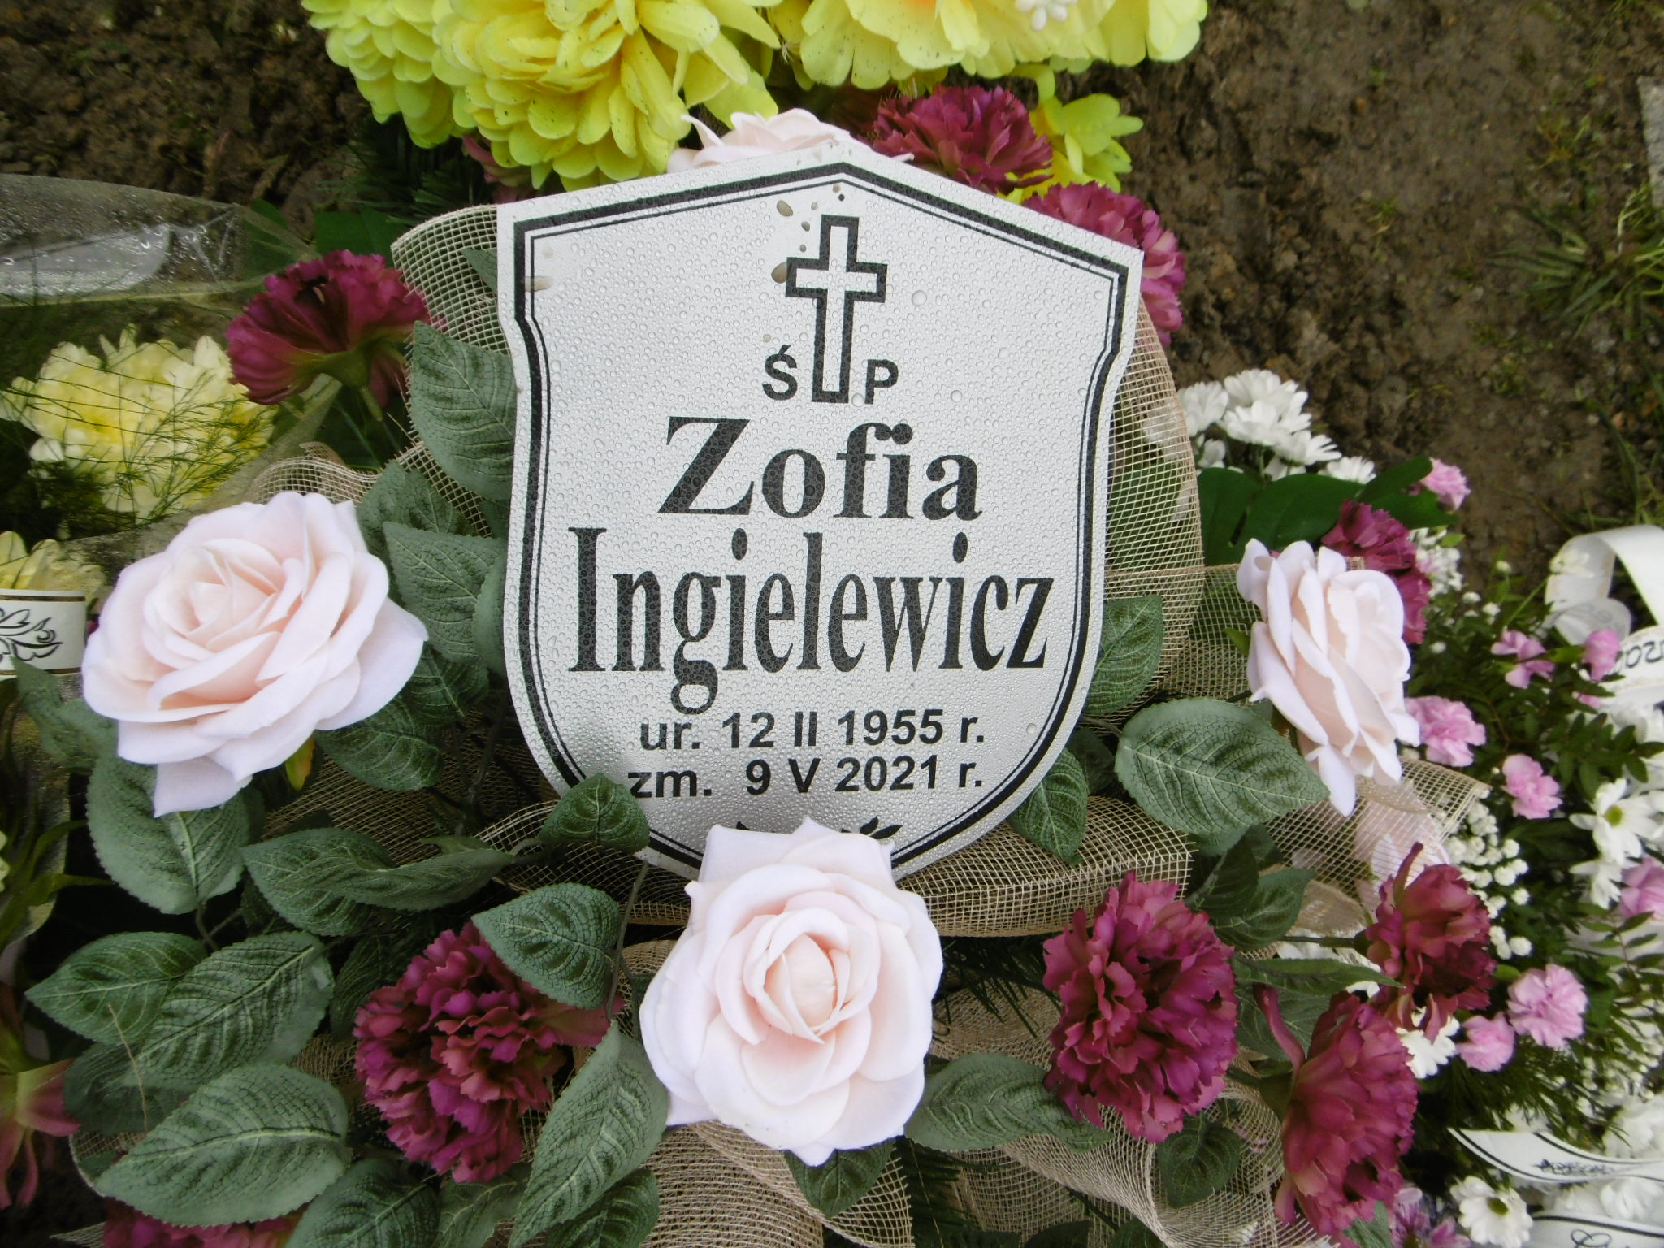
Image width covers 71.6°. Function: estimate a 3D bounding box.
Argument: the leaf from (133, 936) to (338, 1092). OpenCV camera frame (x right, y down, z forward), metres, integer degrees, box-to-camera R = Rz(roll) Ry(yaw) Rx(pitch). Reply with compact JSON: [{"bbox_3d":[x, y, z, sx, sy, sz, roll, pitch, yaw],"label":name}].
[{"bbox_3d":[-0.226,0.144,0.435,0.080,0.014,0.049,-31,75,-9],"label":"leaf"}]

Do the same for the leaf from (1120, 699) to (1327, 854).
[{"bbox_3d":[0.154,0.060,0.455,0.084,0.017,0.055,11,74,12],"label":"leaf"}]

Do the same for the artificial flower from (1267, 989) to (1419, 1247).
[{"bbox_3d":[0.202,0.195,0.455,0.056,0.086,0.082,19,12,37],"label":"artificial flower"}]

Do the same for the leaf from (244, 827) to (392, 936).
[{"bbox_3d":[-0.196,0.101,0.445,0.068,0.017,0.042,22,63,5],"label":"leaf"}]

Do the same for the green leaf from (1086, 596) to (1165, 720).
[{"bbox_3d":[0.112,0.013,0.455,0.046,0.012,0.062,28,73,-1],"label":"green leaf"}]

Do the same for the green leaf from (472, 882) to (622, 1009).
[{"bbox_3d":[-0.115,0.130,0.465,0.064,0.015,0.047,25,84,0],"label":"green leaf"}]

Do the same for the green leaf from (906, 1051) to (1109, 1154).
[{"bbox_3d":[0.073,0.207,0.495,0.088,0.018,0.045,9,76,-6],"label":"green leaf"}]

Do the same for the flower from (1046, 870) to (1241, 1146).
[{"bbox_3d":[0.131,0.163,0.490,0.078,0.064,0.104,6,83,1],"label":"flower"}]

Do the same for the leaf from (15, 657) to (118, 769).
[{"bbox_3d":[-0.324,0.038,0.490,0.044,0.015,0.062,-39,67,5],"label":"leaf"}]

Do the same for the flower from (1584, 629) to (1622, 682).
[{"bbox_3d":[0.377,0.015,0.565,0.019,0.020,0.026,-9,73,-25],"label":"flower"}]

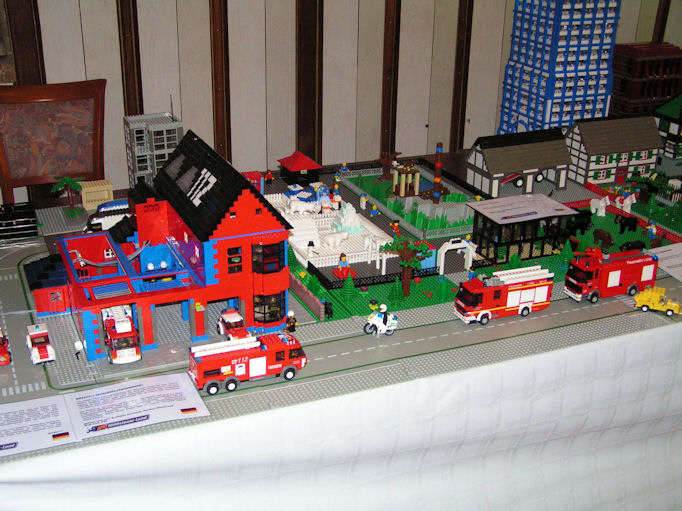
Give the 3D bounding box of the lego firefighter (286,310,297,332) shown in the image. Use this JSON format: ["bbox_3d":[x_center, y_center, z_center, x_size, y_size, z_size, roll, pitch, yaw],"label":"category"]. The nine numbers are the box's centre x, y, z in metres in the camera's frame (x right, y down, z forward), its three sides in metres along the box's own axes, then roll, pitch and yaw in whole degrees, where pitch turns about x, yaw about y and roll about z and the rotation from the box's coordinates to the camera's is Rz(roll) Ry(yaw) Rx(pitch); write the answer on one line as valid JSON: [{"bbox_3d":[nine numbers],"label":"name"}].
[{"bbox_3d":[-0.094,0.124,1.648,0.025,0.043,0.017,-8,24,-22],"label":"lego firefighter"}]

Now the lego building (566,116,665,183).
[{"bbox_3d":[0.811,-0.326,2.613,0.268,0.180,0.145,-8,24,-22],"label":"lego building"}]

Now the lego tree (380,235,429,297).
[{"bbox_3d":[0.130,0.023,1.786,0.101,0.134,0.093,-8,24,-22],"label":"lego tree"}]

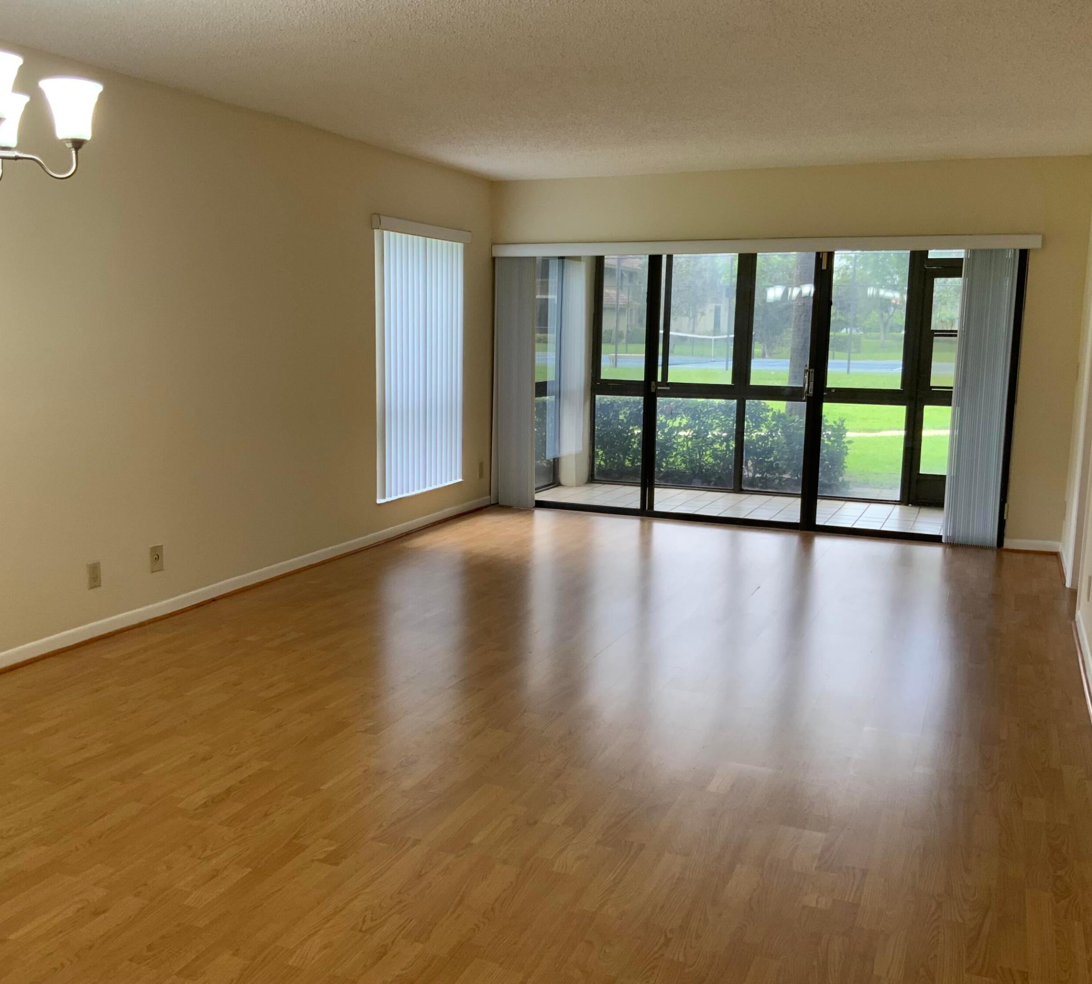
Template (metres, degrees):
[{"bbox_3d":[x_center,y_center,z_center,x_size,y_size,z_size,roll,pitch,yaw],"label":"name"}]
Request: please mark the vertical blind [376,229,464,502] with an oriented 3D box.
[{"bbox_3d":[-0.814,-0.844,7.403,0.080,1.700,1.200,5,10,22],"label":"vertical blind"}]

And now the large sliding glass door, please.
[{"bbox_3d":[1.335,-0.726,7.695,3.350,1.950,0.120,5,10,22],"label":"large sliding glass door"}]

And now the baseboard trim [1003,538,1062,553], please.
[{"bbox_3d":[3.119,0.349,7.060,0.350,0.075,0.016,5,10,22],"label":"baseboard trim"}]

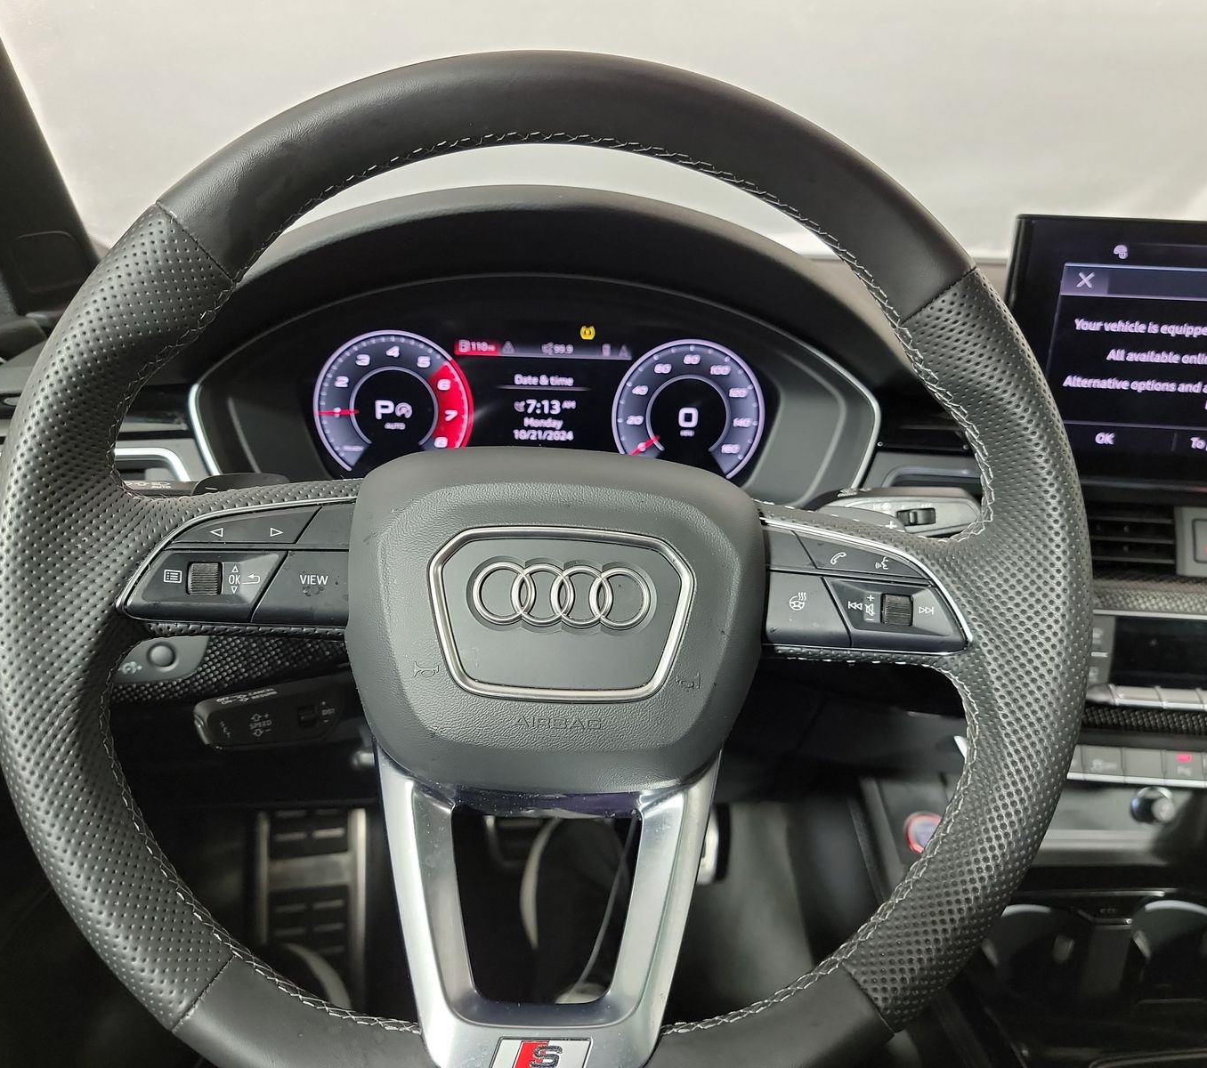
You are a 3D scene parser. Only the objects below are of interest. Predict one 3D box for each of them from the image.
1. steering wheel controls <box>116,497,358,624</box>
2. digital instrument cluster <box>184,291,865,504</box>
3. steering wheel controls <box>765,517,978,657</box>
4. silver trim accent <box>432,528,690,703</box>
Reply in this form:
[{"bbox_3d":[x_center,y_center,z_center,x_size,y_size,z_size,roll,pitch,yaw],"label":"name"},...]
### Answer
[{"bbox_3d":[-0.124,0.009,0.339,0.080,0.040,0.022,3,-4,-5],"label":"steering wheel controls"},{"bbox_3d":[-0.041,-0.083,0.590,0.392,0.138,0.070,2,8,-5],"label":"digital instrument cluster"},{"bbox_3d":[0.095,0.019,0.359,0.076,0.042,0.022,3,-4,-5],"label":"steering wheel controls"},{"bbox_3d":[-0.014,0.028,0.340,0.090,0.058,0.012,3,-4,-5],"label":"silver trim accent"}]

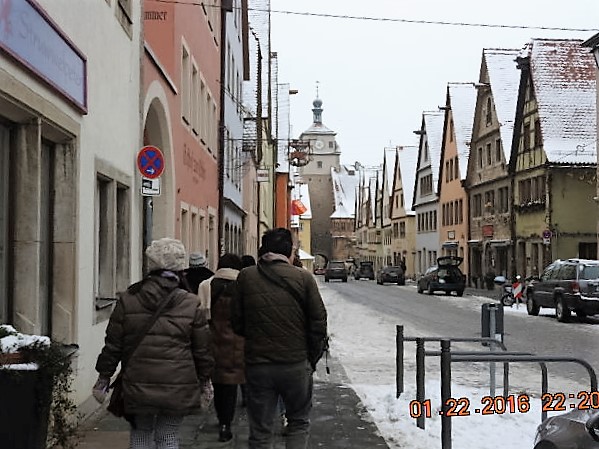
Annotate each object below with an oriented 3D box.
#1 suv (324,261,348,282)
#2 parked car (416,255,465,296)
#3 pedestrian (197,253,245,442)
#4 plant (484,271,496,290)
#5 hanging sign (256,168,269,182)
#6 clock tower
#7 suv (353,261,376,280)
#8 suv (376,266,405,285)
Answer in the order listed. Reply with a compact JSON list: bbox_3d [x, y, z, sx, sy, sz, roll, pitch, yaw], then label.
[{"bbox_3d":[3.200,4.150,69.200,1.880,1.700,4.650,0,-2,0],"label":"suv"},{"bbox_3d":[7.450,2.750,41.300,1.780,1.950,4.450,0,-2,-1],"label":"parked car"},{"bbox_3d":[-0.610,1.075,6.950,0.560,1.660,0.400,0,-2,-2],"label":"pedestrian"},{"bbox_3d":[11.170,3.250,45.600,0.660,1.220,0.660,0,-2,-2],"label":"plant"},{"bbox_3d":[-1.547,-2.070,33.000,0.510,0.530,0.120,0,-2,0],"label":"hanging sign"},{"bbox_3d":[3.200,-6.400,129.500,6.700,29.600,6.700,0,-2,-3],"label":"clock tower"},{"bbox_3d":[6.750,4.830,81.000,1.800,1.830,4.400,0,-2,-1],"label":"suv"},{"bbox_3d":[7.270,4.100,62.600,1.780,1.460,4.400,0,-2,-1],"label":"suv"}]

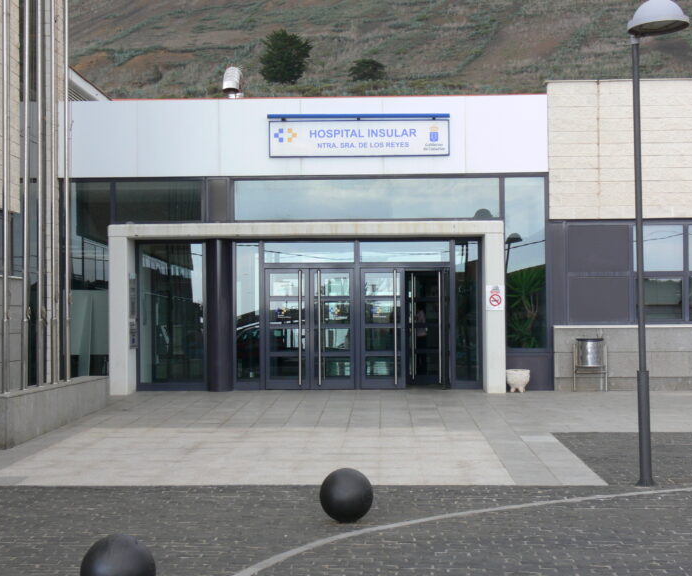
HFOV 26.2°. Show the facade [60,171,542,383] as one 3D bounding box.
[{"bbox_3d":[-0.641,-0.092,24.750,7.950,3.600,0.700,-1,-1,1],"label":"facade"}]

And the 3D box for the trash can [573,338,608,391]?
[{"bbox_3d":[4.010,1.266,24.350,0.560,0.870,0.440,-1,-1,1],"label":"trash can"}]

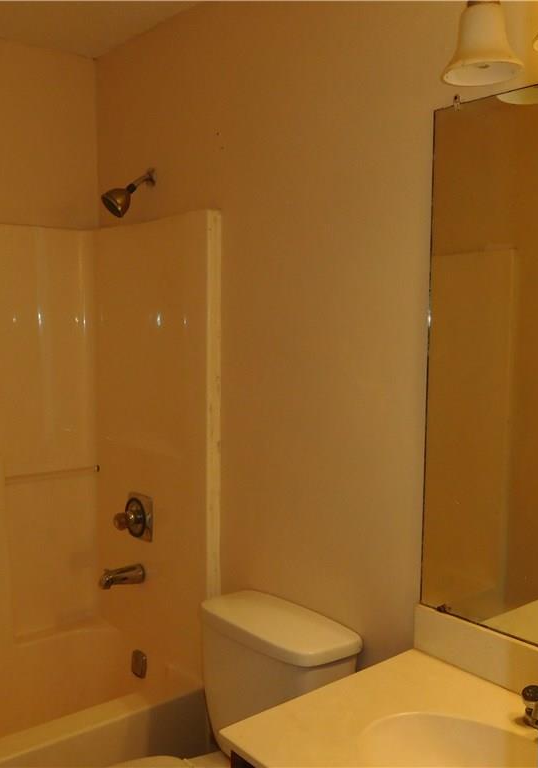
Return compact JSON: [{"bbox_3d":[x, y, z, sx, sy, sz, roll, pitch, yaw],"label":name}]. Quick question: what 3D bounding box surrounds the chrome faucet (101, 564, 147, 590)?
[{"bbox_3d":[-0.480,0.637,2.423,0.150,0.064,0.058,-4,6,-39],"label":"chrome faucet"}]

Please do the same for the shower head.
[{"bbox_3d":[-0.444,-0.606,2.333,0.180,0.165,0.080,-4,6,-39],"label":"shower head"}]

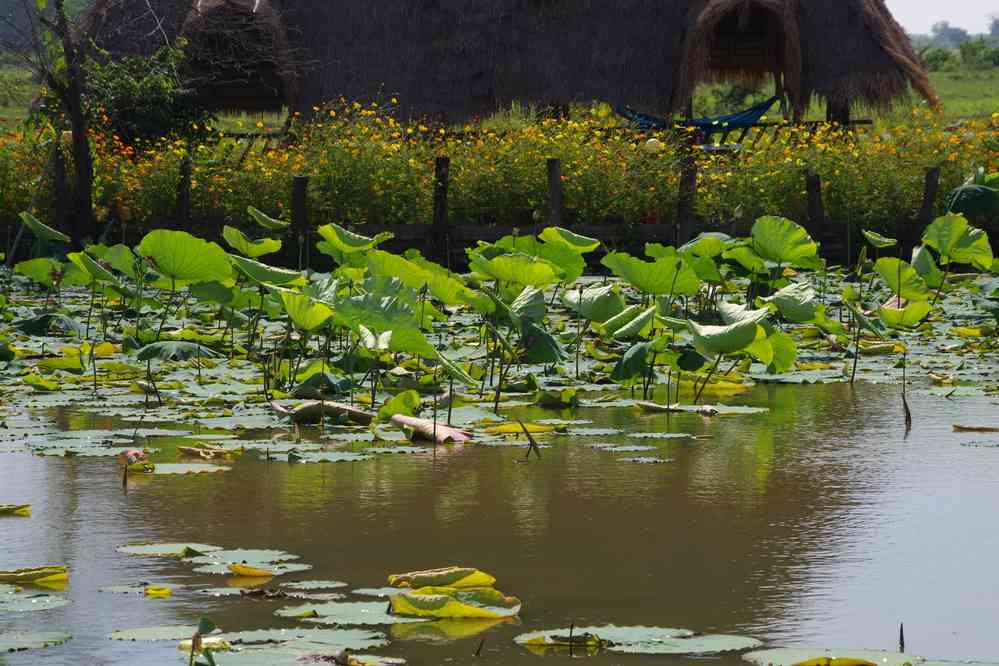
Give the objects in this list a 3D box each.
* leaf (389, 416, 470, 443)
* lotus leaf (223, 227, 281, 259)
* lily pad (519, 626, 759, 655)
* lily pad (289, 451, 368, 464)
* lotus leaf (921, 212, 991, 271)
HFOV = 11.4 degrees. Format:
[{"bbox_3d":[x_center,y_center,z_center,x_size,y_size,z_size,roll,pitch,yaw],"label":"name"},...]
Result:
[{"bbox_3d":[-0.298,0.409,21.916,0.360,0.090,0.220,0,3,0],"label":"leaf"},{"bbox_3d":[-1.544,-0.564,31.099,0.361,0.190,0.360,0,3,0],"label":"lotus leaf"},{"bbox_3d":[0.399,0.863,14.340,0.689,0.045,0.550,0,3,0],"label":"lily pad"},{"bbox_3d":[-0.673,0.493,19.763,0.332,0.030,0.330,0,3,0],"label":"lily pad"},{"bbox_3d":[2.977,-0.588,32.460,0.455,0.358,0.320,0,3,0],"label":"lotus leaf"}]

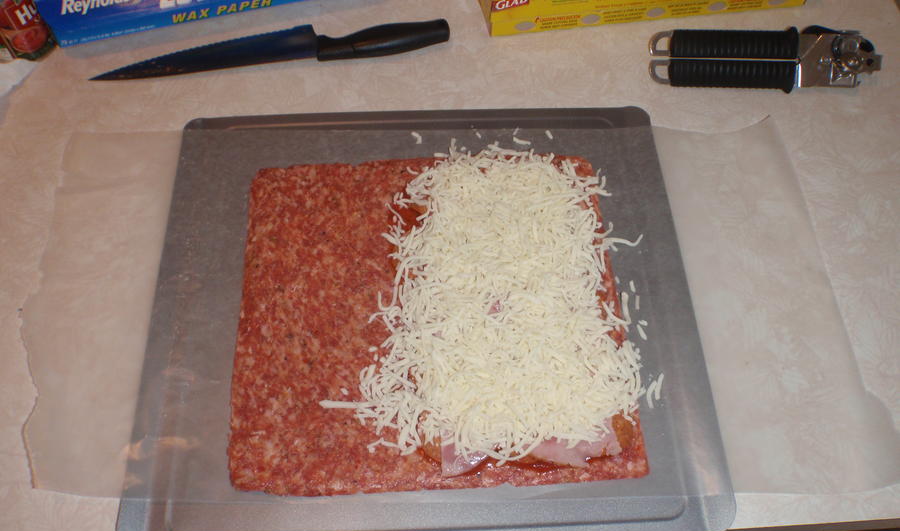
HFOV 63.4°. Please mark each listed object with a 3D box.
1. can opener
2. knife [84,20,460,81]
[{"bbox_3d":[0.283,-0.193,0.658,0.201,0.040,0.070,4,61,2],"label":"can opener"},{"bbox_3d":[-0.165,-0.202,0.670,0.331,0.022,0.047,-8,61,-5],"label":"knife"}]

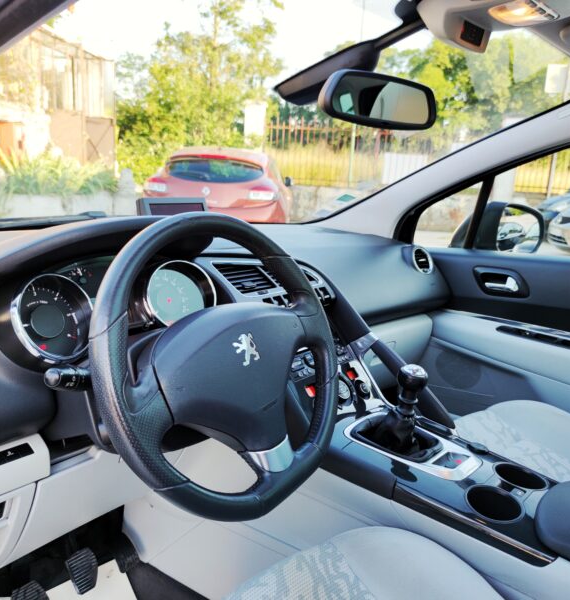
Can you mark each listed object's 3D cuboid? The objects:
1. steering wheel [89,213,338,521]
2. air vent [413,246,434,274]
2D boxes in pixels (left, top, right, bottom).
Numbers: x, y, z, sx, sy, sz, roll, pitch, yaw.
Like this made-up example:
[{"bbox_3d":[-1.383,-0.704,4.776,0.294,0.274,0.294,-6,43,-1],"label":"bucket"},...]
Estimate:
[{"bbox_3d":[-0.071,0.074,0.698,0.090,0.370,0.376,-19,4,43],"label":"steering wheel"},{"bbox_3d":[0.383,-0.108,1.580,0.087,0.087,0.035,-10,-9,-41],"label":"air vent"}]

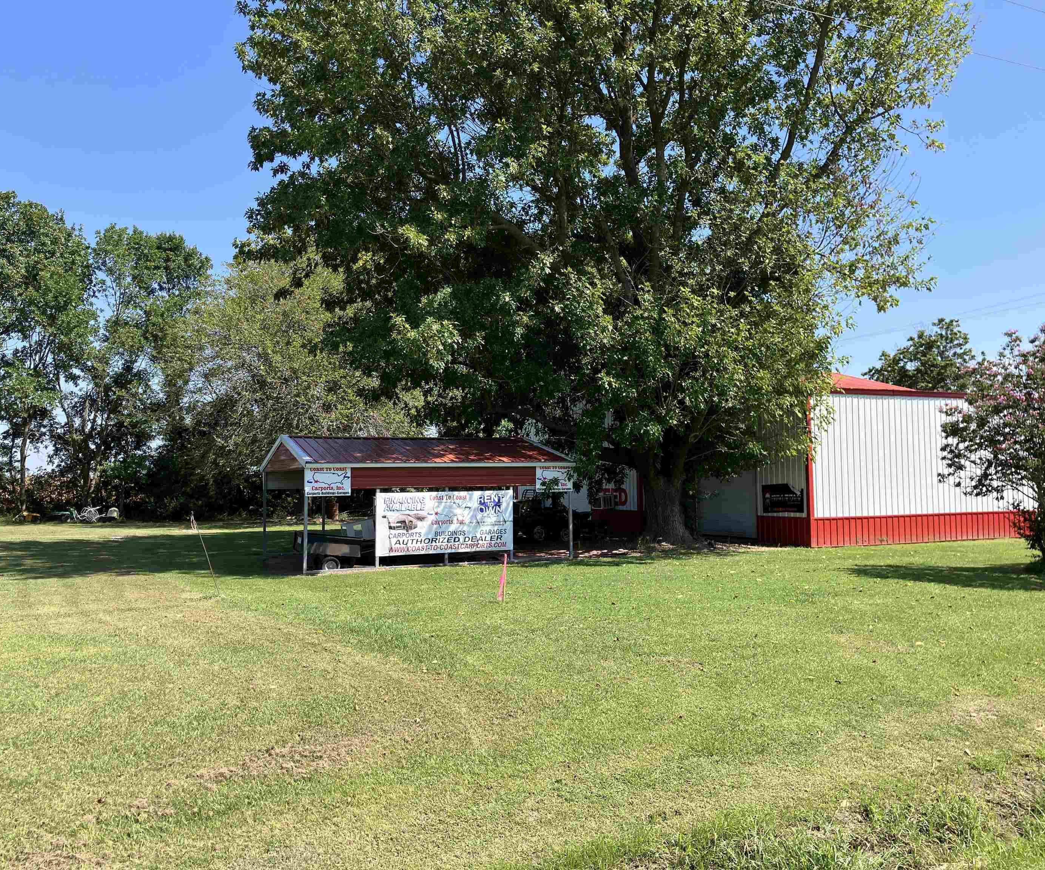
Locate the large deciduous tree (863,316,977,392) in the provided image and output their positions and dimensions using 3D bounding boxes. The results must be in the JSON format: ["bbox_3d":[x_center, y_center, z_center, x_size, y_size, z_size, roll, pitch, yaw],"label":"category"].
[{"bbox_3d":[21.256,-0.989,48.163,7.800,10.020,7.500,-1,-3,0],"label":"large deciduous tree"}]

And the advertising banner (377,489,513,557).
[{"bbox_3d":[-1.571,1.811,19.492,3.040,1.250,0.040,1,-3,-26],"label":"advertising banner"}]

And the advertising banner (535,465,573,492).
[{"bbox_3d":[0.703,0.960,20.666,0.920,0.600,0.040,1,-3,-26],"label":"advertising banner"}]

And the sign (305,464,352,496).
[{"bbox_3d":[-3.824,0.901,18.432,0.920,0.600,0.040,1,-3,-26],"label":"sign"}]

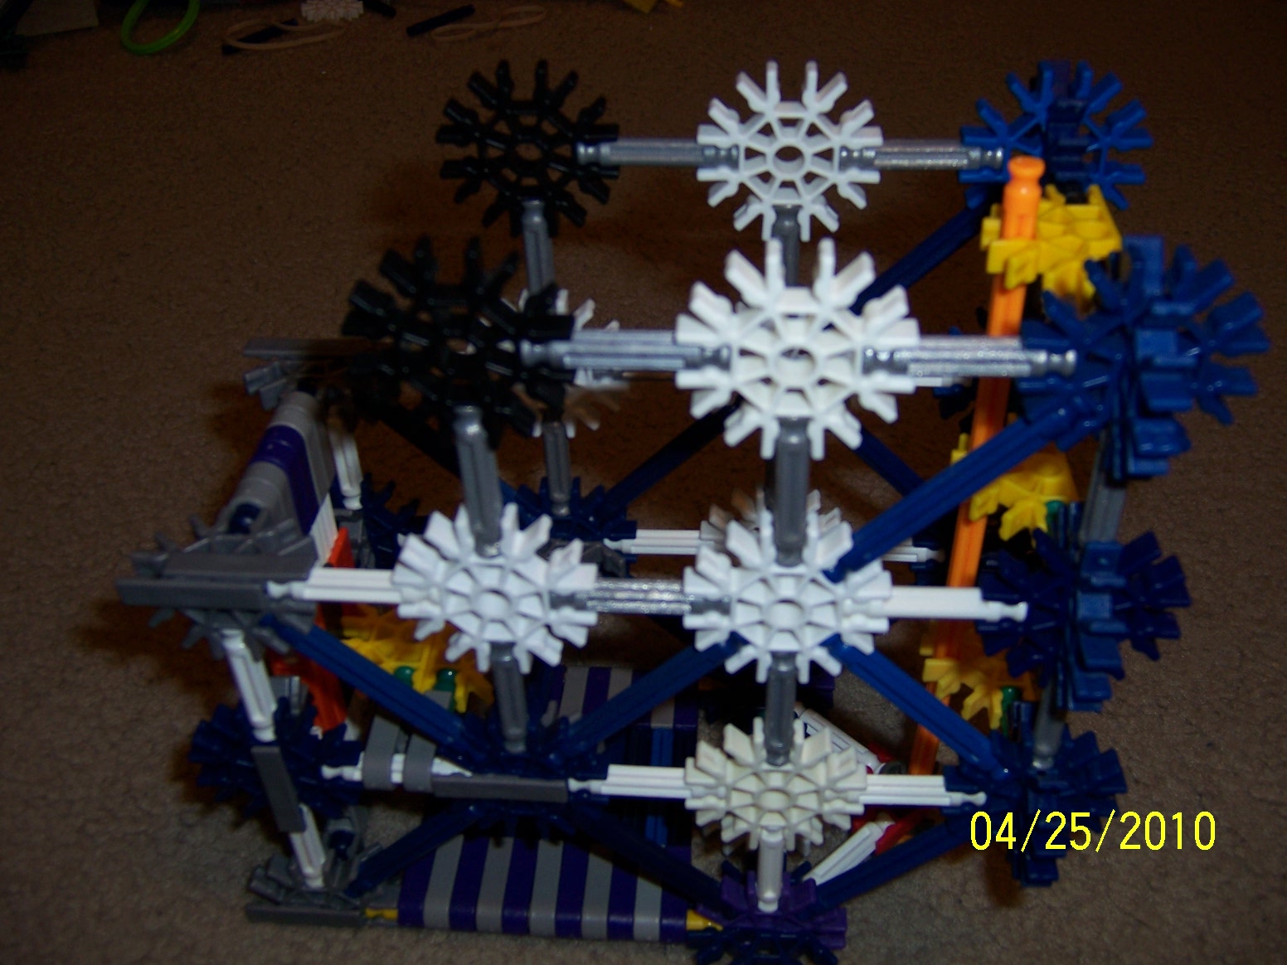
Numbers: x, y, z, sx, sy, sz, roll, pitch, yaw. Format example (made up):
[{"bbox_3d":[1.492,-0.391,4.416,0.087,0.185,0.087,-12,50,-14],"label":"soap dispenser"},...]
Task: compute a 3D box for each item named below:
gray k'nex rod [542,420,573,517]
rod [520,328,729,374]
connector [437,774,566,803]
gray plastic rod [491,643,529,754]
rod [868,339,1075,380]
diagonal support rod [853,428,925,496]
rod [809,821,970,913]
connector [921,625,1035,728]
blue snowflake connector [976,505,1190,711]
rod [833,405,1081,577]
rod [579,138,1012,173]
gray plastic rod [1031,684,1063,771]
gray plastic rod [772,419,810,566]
[{"bbox_3d":[-0.021,-0.004,0.308,0.006,0.033,0.006,1,38,5],"label":"gray k'nex rod"},{"bbox_3d":[-0.003,-0.021,0.195,0.033,0.006,0.006,1,38,5],"label":"rod"},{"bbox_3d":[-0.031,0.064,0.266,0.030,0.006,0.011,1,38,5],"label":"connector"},{"bbox_3d":[-0.027,0.044,0.248,0.006,0.033,0.006,1,38,5],"label":"gray plastic rod"},{"bbox_3d":[0.050,-0.019,0.188,0.033,0.006,0.006,1,38,5],"label":"rod"},{"bbox_3d":[0.060,-0.003,0.303,0.006,0.055,0.006,-39,26,29],"label":"diagonal support rod"},{"bbox_3d":[0.055,0.086,0.269,0.006,0.055,0.006,38,32,-22],"label":"rod"},{"bbox_3d":[0.076,0.042,0.281,0.021,0.006,0.036,1,38,5],"label":"connector"},{"bbox_3d":[0.078,0.024,0.218,0.036,0.036,0.036,1,38,5],"label":"blue snowflake connector"},{"bbox_3d":[0.052,0.002,0.208,0.055,0.006,0.006,-39,26,29],"label":"rod"},{"bbox_3d":[0.030,-0.068,0.255,0.087,0.006,0.006,1,38,5],"label":"rod"},{"bbox_3d":[0.081,0.045,0.239,0.006,0.033,0.006,1,38,5],"label":"gray plastic rod"},{"bbox_3d":[0.025,0.002,0.206,0.006,0.033,0.006,1,38,5],"label":"gray plastic rod"}]

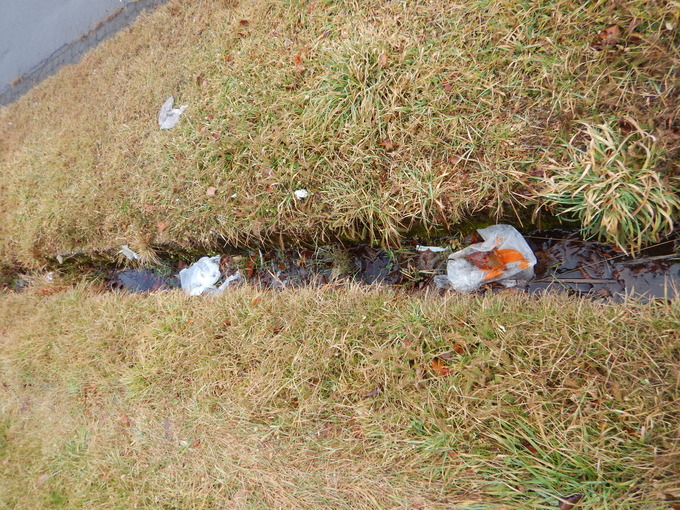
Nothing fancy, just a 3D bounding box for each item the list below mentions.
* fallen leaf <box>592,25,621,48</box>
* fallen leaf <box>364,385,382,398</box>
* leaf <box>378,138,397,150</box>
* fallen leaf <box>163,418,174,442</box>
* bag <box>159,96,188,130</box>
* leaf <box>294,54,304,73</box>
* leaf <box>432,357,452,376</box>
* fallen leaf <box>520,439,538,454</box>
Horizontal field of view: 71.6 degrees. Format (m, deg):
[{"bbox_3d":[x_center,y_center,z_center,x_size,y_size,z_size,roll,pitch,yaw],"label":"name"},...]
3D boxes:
[{"bbox_3d":[0.742,-0.598,1.310,0.065,0.040,0.044,-19,76,36],"label":"fallen leaf"},{"bbox_3d":[0.127,0.507,1.746,0.085,0.025,0.045,-40,65,30],"label":"fallen leaf"},{"bbox_3d":[0.179,-0.410,1.756,0.081,0.025,0.041,38,110,33],"label":"leaf"},{"bbox_3d":[-0.930,0.951,2.564,0.058,0.020,0.116,-24,73,35],"label":"fallen leaf"},{"bbox_3d":[-0.928,-0.795,2.633,0.259,0.060,0.172,9,93,38],"label":"bag"},{"bbox_3d":[-0.178,-0.831,2.062,0.043,0.025,0.085,-18,76,36],"label":"leaf"},{"bbox_3d":[0.345,0.368,1.578,0.077,0.030,0.061,-28,71,34],"label":"leaf"},{"bbox_3d":[0.564,0.569,1.397,0.060,0.025,0.045,51,117,29],"label":"fallen leaf"}]

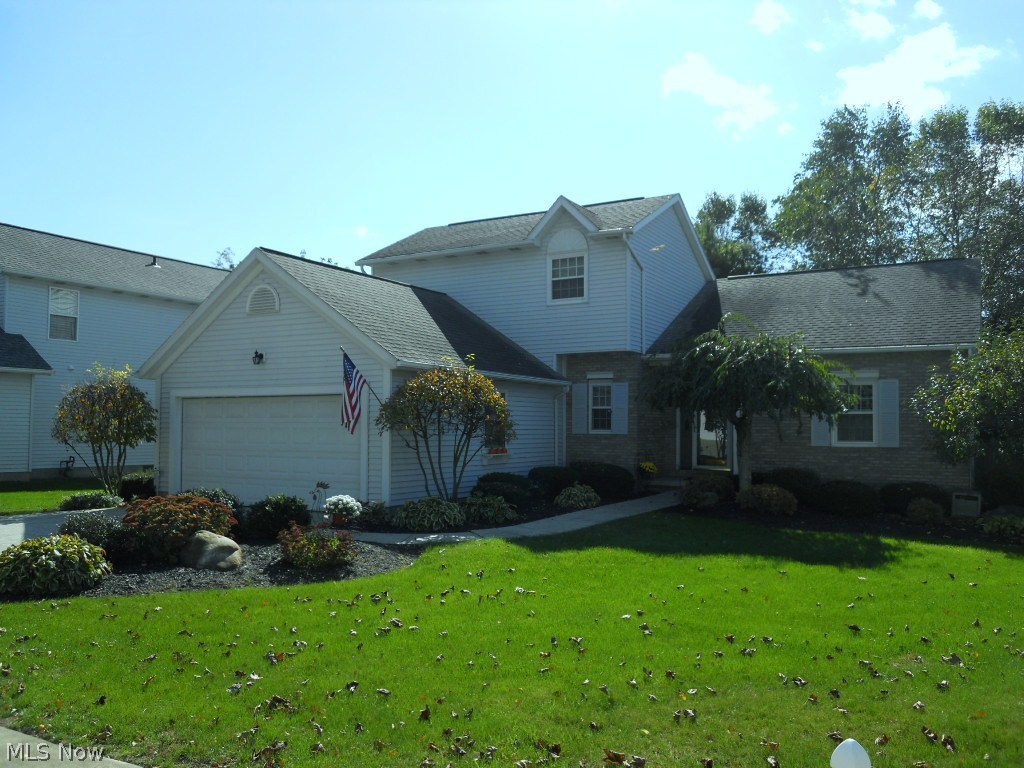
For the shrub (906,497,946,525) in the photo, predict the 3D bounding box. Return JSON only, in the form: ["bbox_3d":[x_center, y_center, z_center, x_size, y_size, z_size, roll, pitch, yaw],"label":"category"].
[{"bbox_3d":[6.722,2.031,13.442,0.640,0.409,0.589,-1,-3,26],"label":"shrub"}]

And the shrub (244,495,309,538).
[{"bbox_3d":[-3.331,1.859,11.807,0.886,0.564,0.815,1,-3,-16],"label":"shrub"}]

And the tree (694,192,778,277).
[{"bbox_3d":[10.528,-2.614,38.674,5.200,12.200,5.000,0,-3,0],"label":"tree"}]

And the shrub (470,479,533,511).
[{"bbox_3d":[-0.202,2.042,15.919,1.191,0.604,1.150,0,-3,0],"label":"shrub"}]

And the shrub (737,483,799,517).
[{"bbox_3d":[4.693,2.108,15.215,1.113,0.520,1.050,0,-3,0],"label":"shrub"}]

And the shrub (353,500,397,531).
[{"bbox_3d":[-2.093,1.983,12.668,0.679,0.401,0.611,1,-3,-9],"label":"shrub"}]

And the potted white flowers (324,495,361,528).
[{"bbox_3d":[-2.767,2.077,13.600,0.610,0.510,0.580,1,-3,-11],"label":"potted white flowers"}]

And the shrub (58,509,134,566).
[{"bbox_3d":[-5.170,1.874,10.321,0.931,0.568,0.950,0,-3,0],"label":"shrub"}]

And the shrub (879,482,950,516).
[{"bbox_3d":[7.451,2.092,15.316,1.280,0.539,1.150,0,-3,0],"label":"shrub"}]

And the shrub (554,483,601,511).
[{"bbox_3d":[1.203,2.041,15.214,0.832,0.461,0.749,0,-3,5],"label":"shrub"}]

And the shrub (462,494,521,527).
[{"bbox_3d":[-0.344,2.077,13.915,0.974,0.439,0.950,0,-3,0],"label":"shrub"}]

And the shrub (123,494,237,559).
[{"bbox_3d":[-4.012,1.697,10.032,1.374,0.714,1.237,1,-3,-22],"label":"shrub"}]

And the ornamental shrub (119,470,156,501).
[{"bbox_3d":[-8.054,2.178,17.815,0.821,0.590,0.850,0,-3,0],"label":"ornamental shrub"}]

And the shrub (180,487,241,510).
[{"bbox_3d":[-4.080,1.769,11.304,0.834,0.693,0.793,1,-3,-20],"label":"shrub"}]

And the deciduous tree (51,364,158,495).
[{"bbox_3d":[-8.595,1.028,17.471,2.158,2.885,2.300,0,-3,0],"label":"deciduous tree"}]

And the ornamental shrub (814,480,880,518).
[{"bbox_3d":[6.284,2.119,15.515,1.190,0.620,1.150,0,-3,0],"label":"ornamental shrub"}]

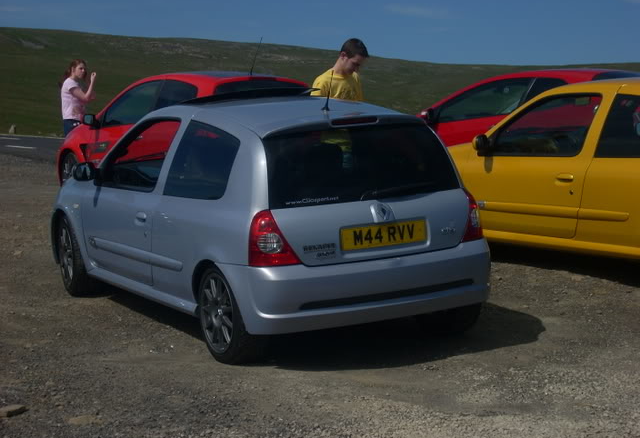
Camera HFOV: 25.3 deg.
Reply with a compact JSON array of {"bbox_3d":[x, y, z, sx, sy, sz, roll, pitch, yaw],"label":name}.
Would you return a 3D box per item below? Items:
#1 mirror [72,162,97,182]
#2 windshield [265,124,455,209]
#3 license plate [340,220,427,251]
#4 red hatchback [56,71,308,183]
[{"bbox_3d":[-1.518,-0.303,9.166,0.165,0.126,0.105,-6,9,-27],"label":"mirror"},{"bbox_3d":[0.223,-0.301,7.755,1.200,0.450,0.090,-6,-20,-27],"label":"windshield"},{"bbox_3d":[0.347,0.087,7.601,0.520,0.113,0.020,-6,5,-27],"label":"license plate"},{"bbox_3d":[-1.544,-0.884,16.117,1.790,1.480,3.990,-7,8,-36],"label":"red hatchback"}]

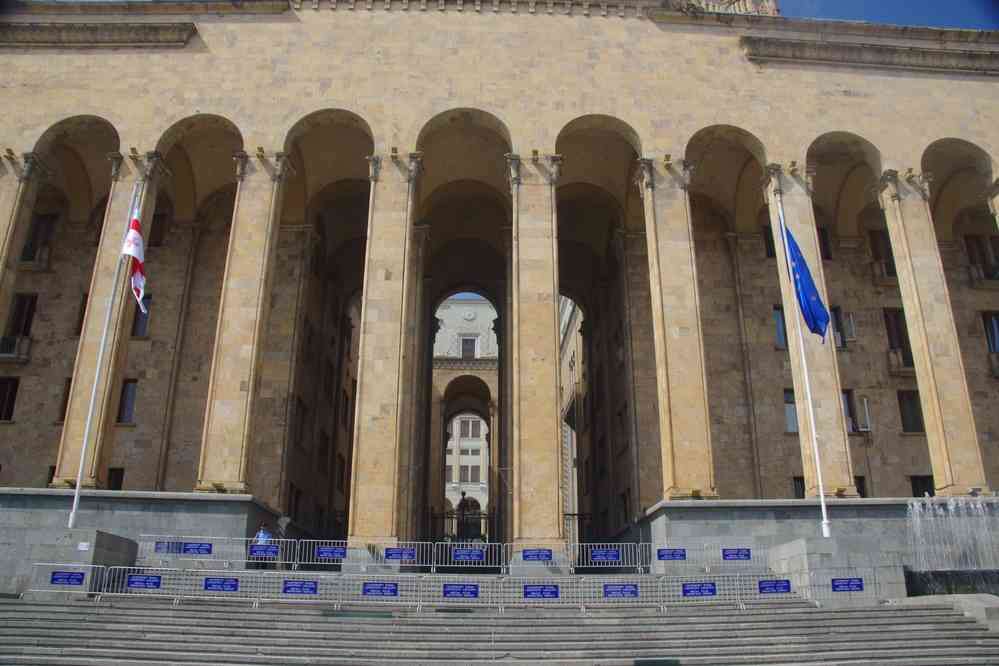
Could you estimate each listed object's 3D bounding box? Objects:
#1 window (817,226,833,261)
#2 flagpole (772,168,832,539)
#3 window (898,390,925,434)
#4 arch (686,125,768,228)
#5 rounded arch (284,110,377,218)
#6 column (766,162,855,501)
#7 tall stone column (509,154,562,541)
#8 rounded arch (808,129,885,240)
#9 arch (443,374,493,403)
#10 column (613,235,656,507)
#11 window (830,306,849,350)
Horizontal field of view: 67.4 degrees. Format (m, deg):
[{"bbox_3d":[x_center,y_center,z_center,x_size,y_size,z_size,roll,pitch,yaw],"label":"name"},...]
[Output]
[{"bbox_3d":[17.176,-4.827,39.963,1.000,2.000,0.250,1,-19,-1],"label":"window"},{"bbox_3d":[10.957,0.563,27.127,0.250,13.400,0.250,1,-20,-2],"label":"flagpole"},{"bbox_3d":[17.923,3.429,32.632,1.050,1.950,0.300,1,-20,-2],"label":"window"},{"bbox_3d":[9.108,-6.909,31.609,3.450,2.400,3.000,1,-20,-2],"label":"arch"},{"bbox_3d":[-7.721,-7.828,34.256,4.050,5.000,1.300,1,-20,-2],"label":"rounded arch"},{"bbox_3d":[11.529,-0.375,28.237,1.870,13.300,1.200,1,-20,-2],"label":"column"},{"bbox_3d":[1.344,0.112,27.651,1.850,14.900,1.200,1,-20,-2],"label":"tall stone column"},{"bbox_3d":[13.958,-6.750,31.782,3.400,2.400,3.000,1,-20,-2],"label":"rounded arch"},{"bbox_3d":[-2.686,4.670,63.277,4.033,2.295,1.200,1,-20,-2],"label":"arch"},{"bbox_3d":[7.092,1.682,37.464,1.900,14.750,1.200,1,-19,-1],"label":"column"},{"bbox_3d":[17.721,-0.252,39.693,1.400,2.450,0.300,1,-20,-2],"label":"window"}]

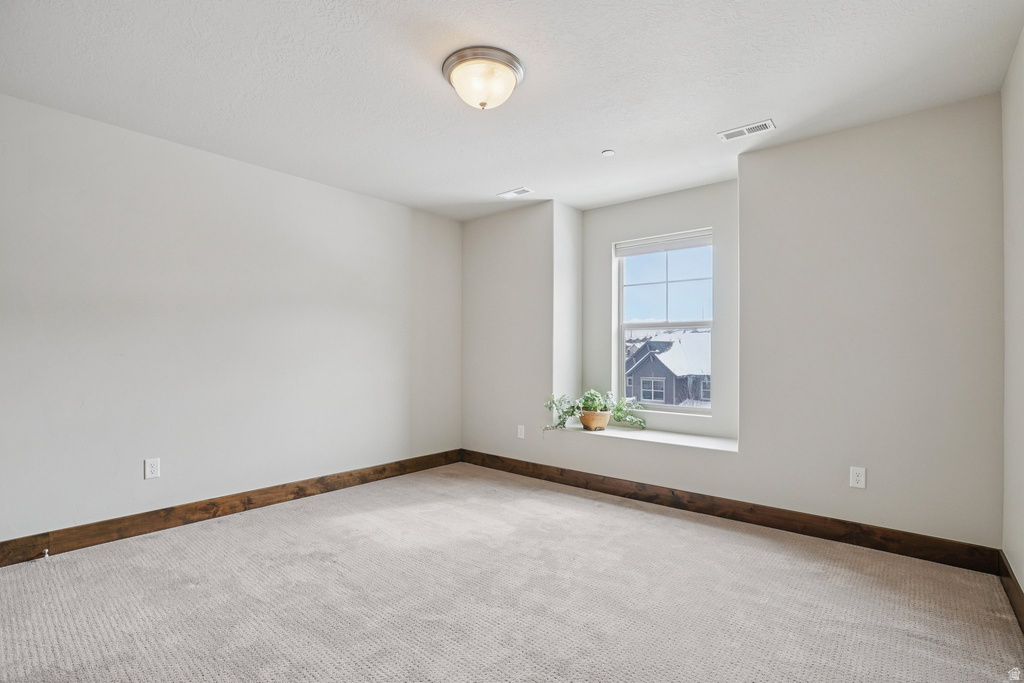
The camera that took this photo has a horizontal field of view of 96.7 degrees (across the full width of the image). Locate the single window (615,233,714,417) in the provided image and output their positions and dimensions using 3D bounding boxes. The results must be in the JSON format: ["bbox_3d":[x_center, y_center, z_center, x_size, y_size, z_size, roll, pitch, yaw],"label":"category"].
[{"bbox_3d":[1.287,-0.145,3.907,0.860,1.480,0.100,0,-1,38],"label":"single window"}]

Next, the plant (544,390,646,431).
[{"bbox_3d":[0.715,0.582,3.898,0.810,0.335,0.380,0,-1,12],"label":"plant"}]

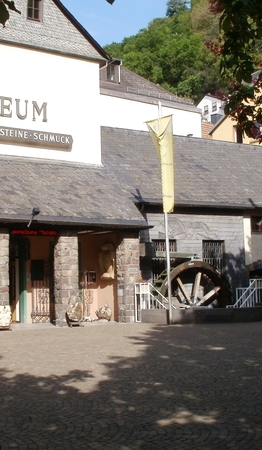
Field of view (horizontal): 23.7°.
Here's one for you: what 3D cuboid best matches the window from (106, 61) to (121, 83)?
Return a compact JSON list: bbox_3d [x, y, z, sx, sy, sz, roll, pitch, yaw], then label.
[{"bbox_3d":[-0.813,-7.134,29.000,0.800,1.000,0.150,3,-7,-33],"label":"window"}]

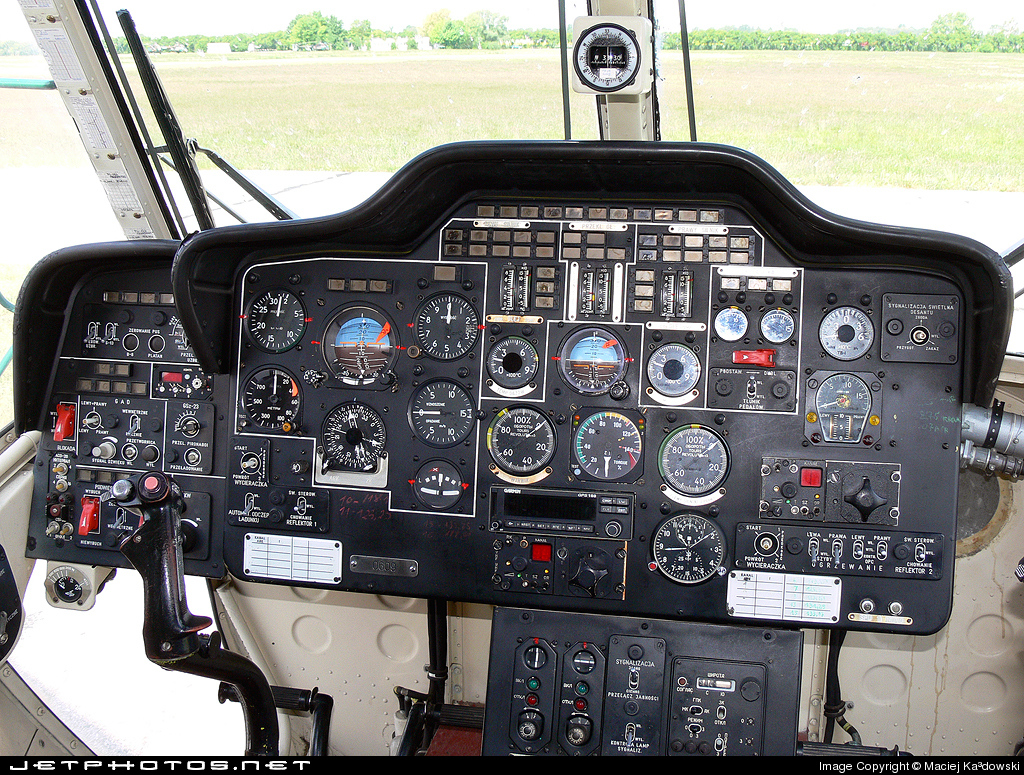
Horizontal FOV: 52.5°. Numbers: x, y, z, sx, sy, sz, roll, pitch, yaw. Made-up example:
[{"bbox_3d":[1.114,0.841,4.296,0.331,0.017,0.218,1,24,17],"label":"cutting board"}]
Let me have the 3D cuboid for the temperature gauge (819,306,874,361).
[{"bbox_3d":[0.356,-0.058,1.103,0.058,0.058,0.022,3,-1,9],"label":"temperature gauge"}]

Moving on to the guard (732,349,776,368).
[{"bbox_3d":[0.259,-0.031,1.111,0.045,0.019,0.022,3,-1,9],"label":"guard"}]

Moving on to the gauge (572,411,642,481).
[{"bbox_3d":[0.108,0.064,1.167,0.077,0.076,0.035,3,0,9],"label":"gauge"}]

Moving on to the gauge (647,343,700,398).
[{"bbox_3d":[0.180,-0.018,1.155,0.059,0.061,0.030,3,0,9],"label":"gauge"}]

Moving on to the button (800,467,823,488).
[{"bbox_3d":[0.318,0.096,1.102,0.022,0.021,0.010,3,-1,9],"label":"button"}]

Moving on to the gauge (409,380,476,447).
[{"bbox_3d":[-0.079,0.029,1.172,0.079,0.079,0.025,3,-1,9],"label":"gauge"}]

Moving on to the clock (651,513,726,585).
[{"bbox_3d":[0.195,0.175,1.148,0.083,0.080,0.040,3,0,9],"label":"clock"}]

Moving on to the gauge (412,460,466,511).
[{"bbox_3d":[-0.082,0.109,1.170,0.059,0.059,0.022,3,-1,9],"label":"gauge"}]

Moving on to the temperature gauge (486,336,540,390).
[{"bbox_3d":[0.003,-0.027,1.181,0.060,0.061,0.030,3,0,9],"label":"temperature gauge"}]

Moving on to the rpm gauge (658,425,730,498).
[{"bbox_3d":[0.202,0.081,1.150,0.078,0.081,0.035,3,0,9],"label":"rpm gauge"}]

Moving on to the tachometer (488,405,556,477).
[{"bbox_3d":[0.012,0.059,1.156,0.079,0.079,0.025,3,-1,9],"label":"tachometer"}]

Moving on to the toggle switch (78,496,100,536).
[{"bbox_3d":[-0.496,0.152,1.222,0.018,0.044,0.023,3,-1,12],"label":"toggle switch"}]

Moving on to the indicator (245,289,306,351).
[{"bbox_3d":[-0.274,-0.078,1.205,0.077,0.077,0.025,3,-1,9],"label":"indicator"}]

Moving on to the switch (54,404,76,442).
[{"bbox_3d":[-0.529,0.042,1.230,0.018,0.044,0.023,3,-1,12],"label":"switch"}]

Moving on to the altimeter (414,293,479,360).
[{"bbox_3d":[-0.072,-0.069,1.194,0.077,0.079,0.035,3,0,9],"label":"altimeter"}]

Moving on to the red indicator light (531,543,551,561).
[{"bbox_3d":[0.033,0.183,1.147,0.023,0.021,0.012,3,-1,9],"label":"red indicator light"}]

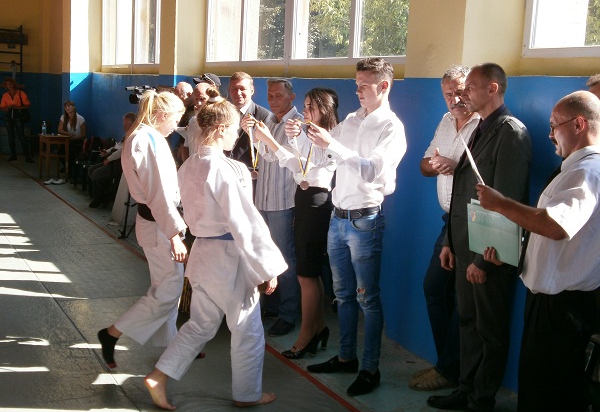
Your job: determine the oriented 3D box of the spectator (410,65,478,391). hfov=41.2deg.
[{"bbox_3d":[0.819,0.119,4.407,0.400,1.740,0.520,-5,11,-42],"label":"spectator"}]

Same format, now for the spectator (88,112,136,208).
[{"bbox_3d":[-2.326,-0.594,10.324,0.800,1.220,0.500,-2,9,-28],"label":"spectator"}]

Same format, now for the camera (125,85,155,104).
[{"bbox_3d":[-1.625,-1.135,8.150,0.360,0.200,0.160,-2,9,-31],"label":"camera"}]

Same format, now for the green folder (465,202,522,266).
[{"bbox_3d":[0.812,0.123,3.330,0.025,0.210,0.290,-14,18,-30],"label":"green folder"}]

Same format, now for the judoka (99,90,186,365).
[{"bbox_3d":[-0.849,0.120,4.596,0.650,1.540,0.450,-1,9,-26],"label":"judoka"}]

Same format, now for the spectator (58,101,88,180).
[{"bbox_3d":[-3.734,-1.058,12.949,0.480,1.280,0.680,8,10,33],"label":"spectator"}]

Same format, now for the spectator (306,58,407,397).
[{"bbox_3d":[0.326,0.082,4.408,0.580,1.770,0.500,-4,10,-37],"label":"spectator"}]

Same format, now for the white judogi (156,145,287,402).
[{"bbox_3d":[-0.400,0.341,4.002,0.550,1.250,0.500,-3,10,-33],"label":"white judogi"}]

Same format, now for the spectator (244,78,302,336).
[{"bbox_3d":[-0.171,-0.020,5.295,0.360,1.680,0.520,-5,11,-44],"label":"spectator"}]

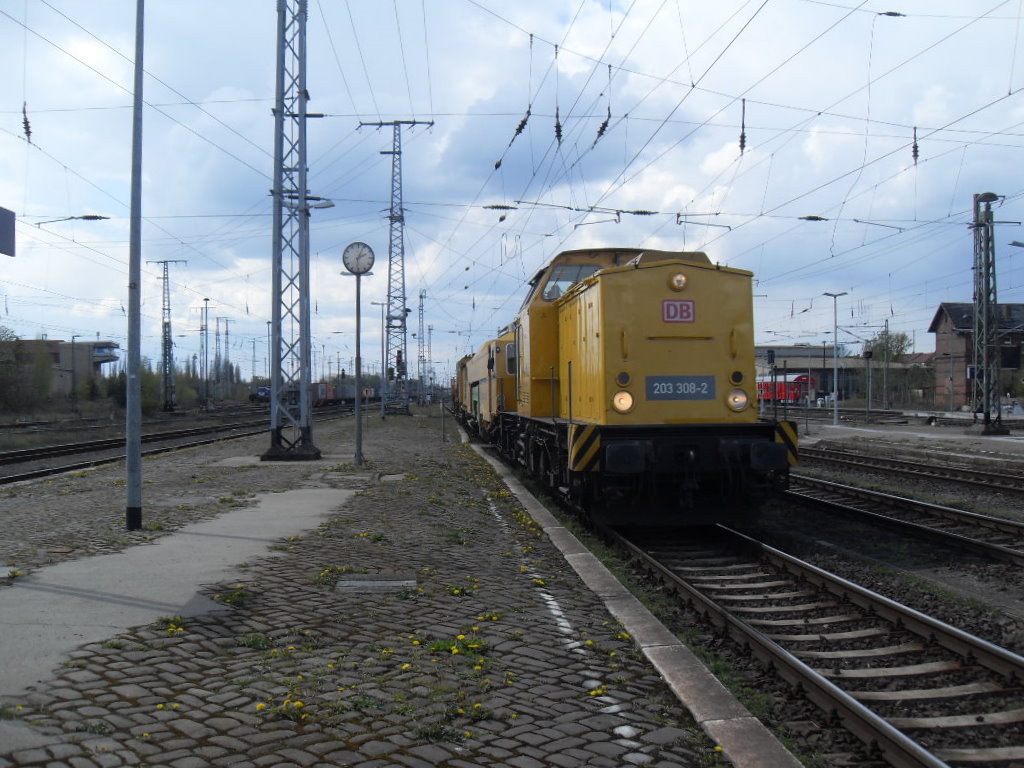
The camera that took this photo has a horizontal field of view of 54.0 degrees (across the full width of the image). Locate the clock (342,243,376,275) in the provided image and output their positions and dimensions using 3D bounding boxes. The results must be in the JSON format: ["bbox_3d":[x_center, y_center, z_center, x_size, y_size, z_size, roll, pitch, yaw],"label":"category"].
[{"bbox_3d":[-3.223,-2.645,21.200,0.660,0.660,0.200,0,-1,-5],"label":"clock"}]

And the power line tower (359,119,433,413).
[{"bbox_3d":[-7.958,-8.026,69.000,5.050,20.200,1.600,0,-1,-5],"label":"power line tower"}]

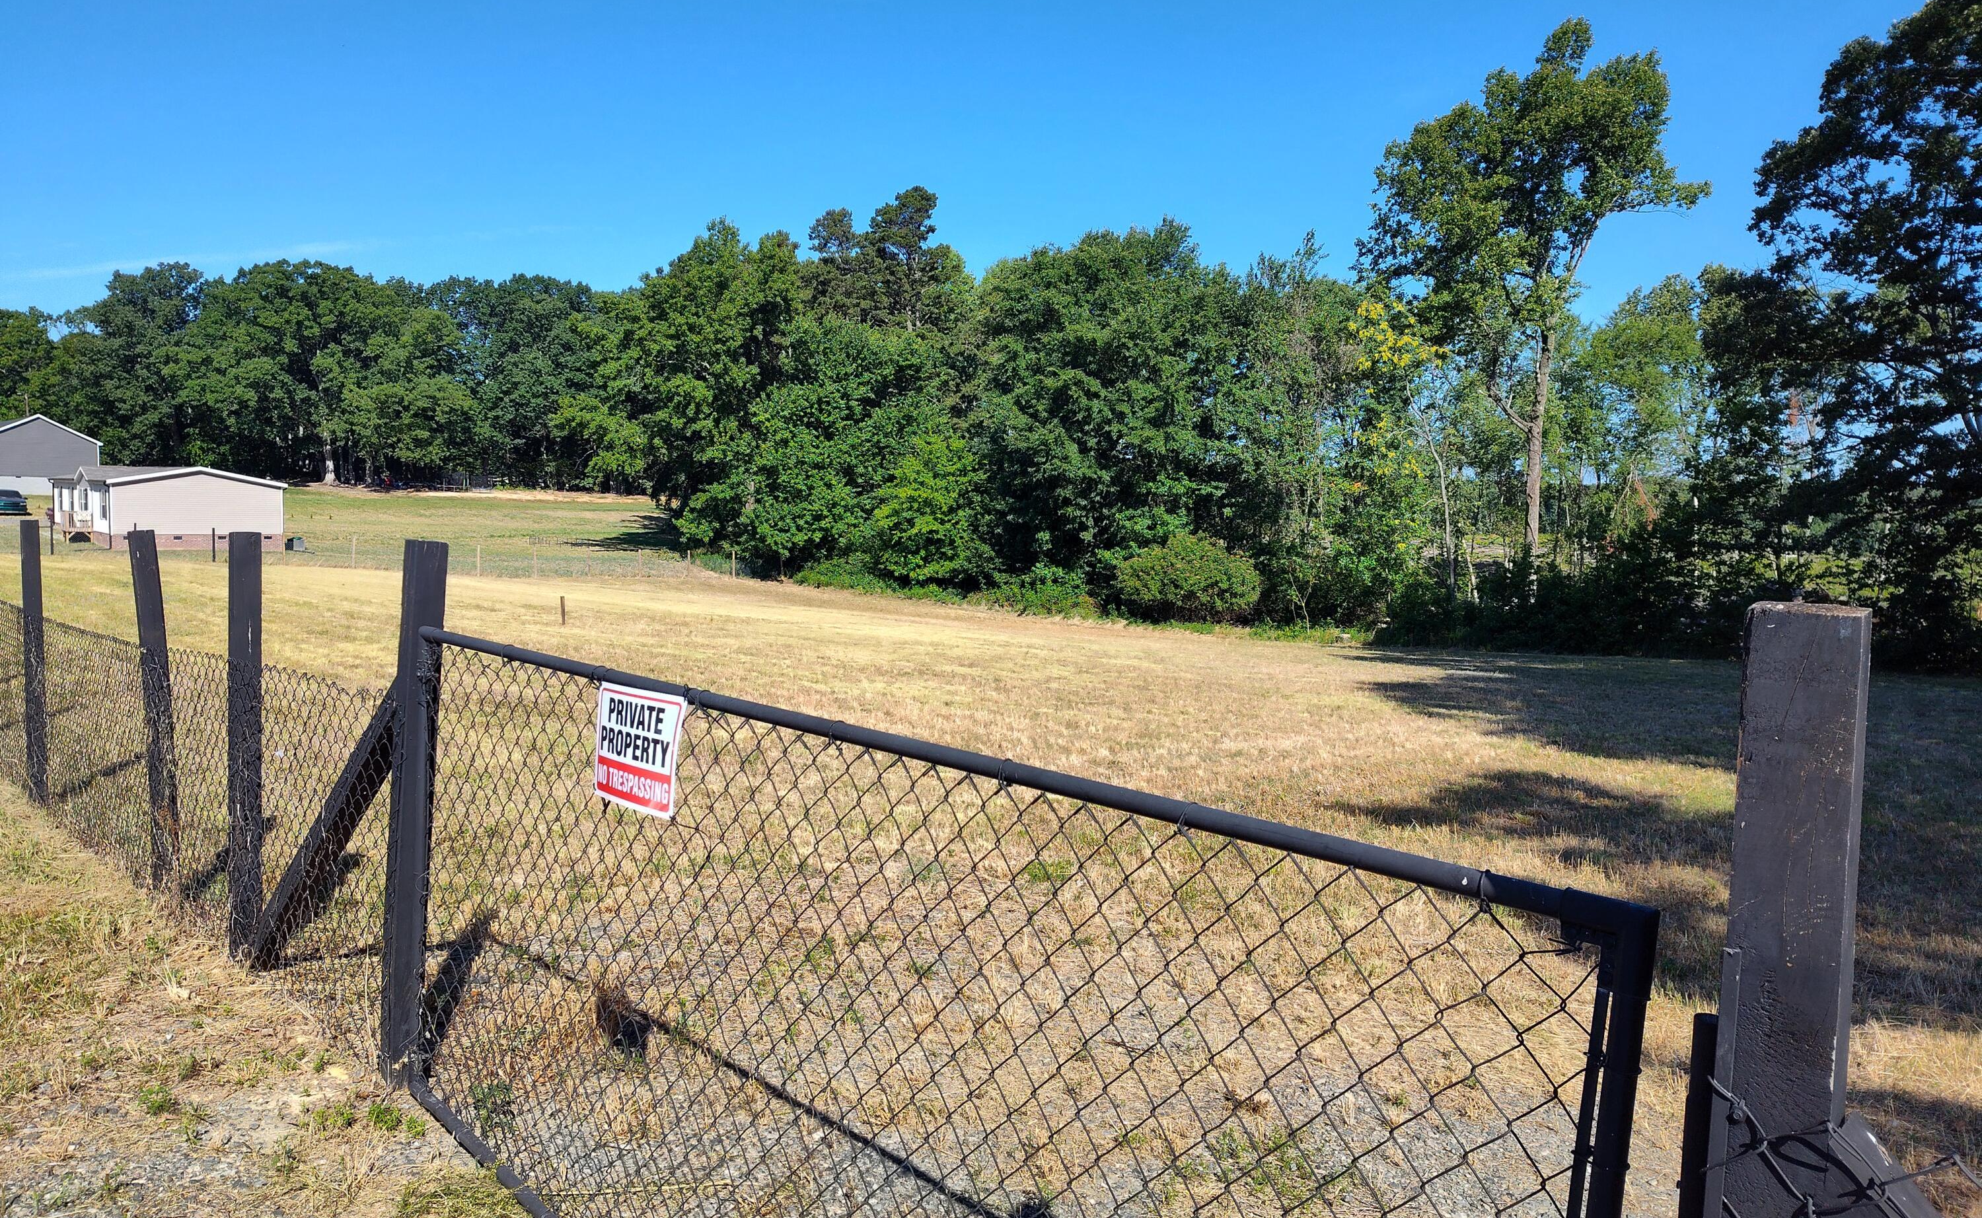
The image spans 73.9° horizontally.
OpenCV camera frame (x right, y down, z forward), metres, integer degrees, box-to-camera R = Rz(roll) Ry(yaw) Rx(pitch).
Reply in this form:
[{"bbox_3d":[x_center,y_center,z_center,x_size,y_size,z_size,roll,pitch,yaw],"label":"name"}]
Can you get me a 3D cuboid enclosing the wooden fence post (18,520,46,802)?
[{"bbox_3d":[-5.099,0.280,7.021,0.088,1.498,0.088,-3,6,-45],"label":"wooden fence post"}]

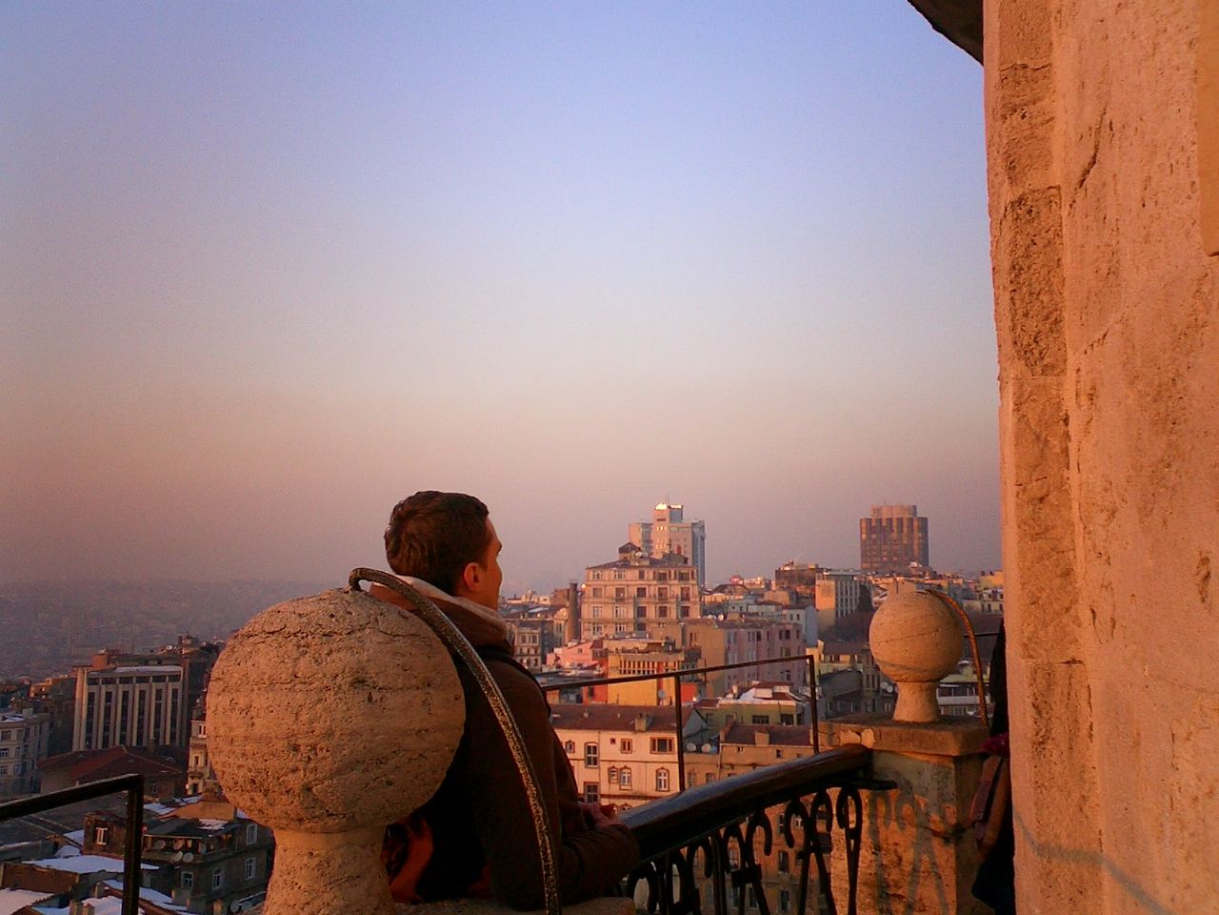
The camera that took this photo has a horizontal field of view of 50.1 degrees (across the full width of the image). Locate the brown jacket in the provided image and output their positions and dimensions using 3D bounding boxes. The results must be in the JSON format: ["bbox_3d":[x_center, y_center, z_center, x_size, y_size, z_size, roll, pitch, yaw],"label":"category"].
[{"bbox_3d":[-0.209,0.598,2.406,0.480,0.740,0.520,5,-7,-44],"label":"brown jacket"}]

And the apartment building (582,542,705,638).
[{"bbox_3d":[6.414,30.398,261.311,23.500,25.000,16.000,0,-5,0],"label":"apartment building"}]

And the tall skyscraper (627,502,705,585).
[{"bbox_3d":[28.847,54.853,652.722,34.000,64.000,26.000,-1,-5,14],"label":"tall skyscraper"}]

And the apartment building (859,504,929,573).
[{"bbox_3d":[172.240,60.815,787.747,38.000,62.000,36.000,-1,-5,7],"label":"apartment building"}]

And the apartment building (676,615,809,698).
[{"bbox_3d":[22.600,36.395,217.573,18.000,18.000,12.000,4,-7,-36],"label":"apartment building"}]

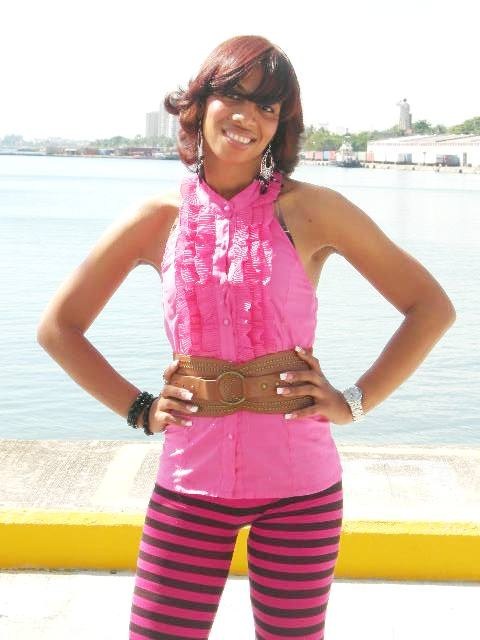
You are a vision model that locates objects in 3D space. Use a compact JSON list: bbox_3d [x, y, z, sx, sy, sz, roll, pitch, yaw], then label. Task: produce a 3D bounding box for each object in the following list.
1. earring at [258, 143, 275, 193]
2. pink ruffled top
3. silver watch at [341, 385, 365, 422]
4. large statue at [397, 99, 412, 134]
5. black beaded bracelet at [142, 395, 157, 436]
[{"bbox_3d":[0.049,-0.280,3.310,0.027,0.090,0.014,4,5,-9],"label":"earring"},{"bbox_3d":[0.016,0.025,3.380,0.340,0.610,0.250,-1,6,12],"label":"pink ruffled top"},{"bbox_3d":[0.209,0.157,3.340,0.034,0.064,0.055,-24,-27,-18],"label":"silver watch"},{"bbox_3d":[58.704,-72.622,640.000,4.900,12.800,4.300,2,5,12],"label":"large statue"},{"bbox_3d":[-0.168,0.180,3.370,0.012,0.074,0.064,12,0,19],"label":"black beaded bracelet"}]

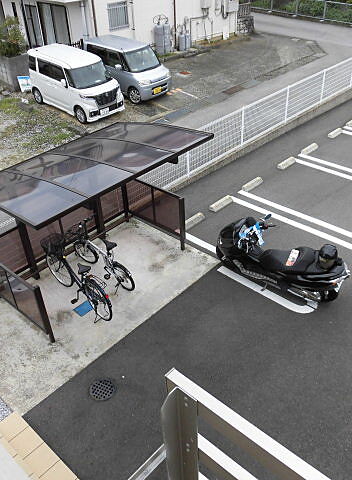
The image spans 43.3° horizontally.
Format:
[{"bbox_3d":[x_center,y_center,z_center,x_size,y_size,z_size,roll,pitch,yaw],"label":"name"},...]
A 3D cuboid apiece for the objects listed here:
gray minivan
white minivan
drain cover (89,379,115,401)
[{"bbox_3d":[-1.830,-6.228,16.209,3.400,1.700,1.475,30,45,35],"label":"gray minivan"},{"bbox_3d":[-3.303,-5.130,14.466,3.400,1.785,1.475,30,45,35],"label":"white minivan"},{"bbox_3d":[-0.928,1.882,5.549,0.320,0.030,0.320,0,36,0],"label":"drain cover"}]

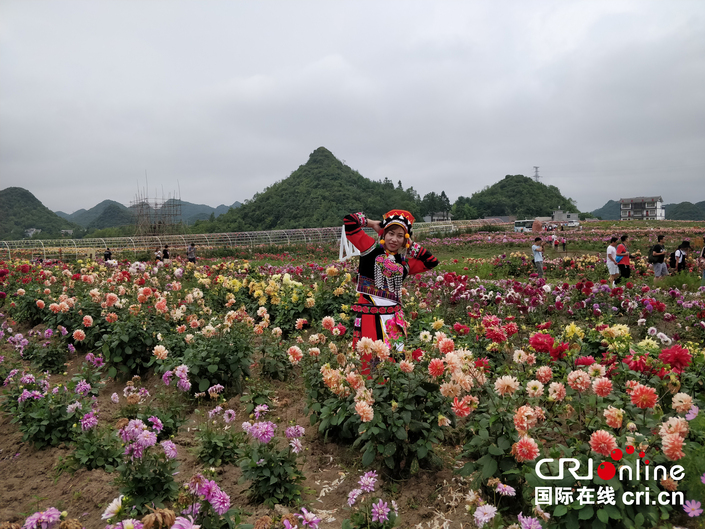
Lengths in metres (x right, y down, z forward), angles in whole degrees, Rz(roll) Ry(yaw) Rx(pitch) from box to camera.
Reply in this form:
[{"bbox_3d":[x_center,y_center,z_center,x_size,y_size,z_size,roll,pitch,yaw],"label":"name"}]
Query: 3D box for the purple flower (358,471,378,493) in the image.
[{"bbox_3d":[0.077,1.043,2.350,0.096,0.106,0.085,0,4,2],"label":"purple flower"}]

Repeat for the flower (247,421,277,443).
[{"bbox_3d":[-0.493,0.905,2.650,0.163,0.119,0.114,-1,4,-11],"label":"flower"}]

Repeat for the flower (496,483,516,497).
[{"bbox_3d":[0.709,1.035,2.250,0.092,0.055,0.092,1,4,8],"label":"flower"}]

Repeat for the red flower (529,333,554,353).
[{"bbox_3d":[1.256,0.519,3.250,0.173,0.133,0.132,0,3,0],"label":"red flower"}]

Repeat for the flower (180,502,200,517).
[{"bbox_3d":[-0.726,1.106,2.200,0.092,0.085,0.075,-1,3,-19],"label":"flower"}]

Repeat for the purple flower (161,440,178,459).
[{"bbox_3d":[-0.989,1.004,2.650,0.075,0.100,0.087,2,3,29],"label":"purple flower"}]

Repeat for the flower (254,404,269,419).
[{"bbox_3d":[-0.557,0.904,3.000,0.089,0.089,0.075,-1,3,-11],"label":"flower"}]

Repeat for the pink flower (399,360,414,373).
[{"bbox_3d":[0.342,0.647,3.100,0.101,0.076,0.067,0,3,0],"label":"pink flower"}]

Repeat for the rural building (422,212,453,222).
[{"bbox_3d":[26.079,-14.113,150.000,9.200,4.200,7.000,0,3,6],"label":"rural building"}]

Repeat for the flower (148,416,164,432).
[{"bbox_3d":[-1.082,0.884,2.700,0.090,0.090,0.060,-3,-16,-37],"label":"flower"}]

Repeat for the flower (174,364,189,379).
[{"bbox_3d":[-1.294,0.810,3.700,0.106,0.106,0.085,0,3,0],"label":"flower"}]

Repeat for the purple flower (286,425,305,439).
[{"bbox_3d":[-0.315,0.922,2.700,0.099,0.077,0.089,0,4,-7],"label":"purple flower"}]

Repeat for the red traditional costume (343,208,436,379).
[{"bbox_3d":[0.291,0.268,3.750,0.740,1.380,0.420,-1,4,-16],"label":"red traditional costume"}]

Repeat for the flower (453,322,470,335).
[{"bbox_3d":[0.818,0.480,3.650,0.127,0.093,0.090,1,3,13],"label":"flower"}]

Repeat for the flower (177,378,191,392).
[{"bbox_3d":[-1.296,0.928,3.750,0.107,0.107,0.091,-1,4,-19],"label":"flower"}]

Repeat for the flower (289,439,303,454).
[{"bbox_3d":[-0.300,0.968,2.600,0.085,0.088,0.055,-2,-5,-28],"label":"flower"}]

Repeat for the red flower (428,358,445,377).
[{"bbox_3d":[0.541,0.664,3.150,0.108,0.112,0.075,0,0,-6],"label":"red flower"}]

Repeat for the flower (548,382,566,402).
[{"bbox_3d":[1.111,0.694,2.650,0.092,0.108,0.098,-3,5,-32],"label":"flower"}]

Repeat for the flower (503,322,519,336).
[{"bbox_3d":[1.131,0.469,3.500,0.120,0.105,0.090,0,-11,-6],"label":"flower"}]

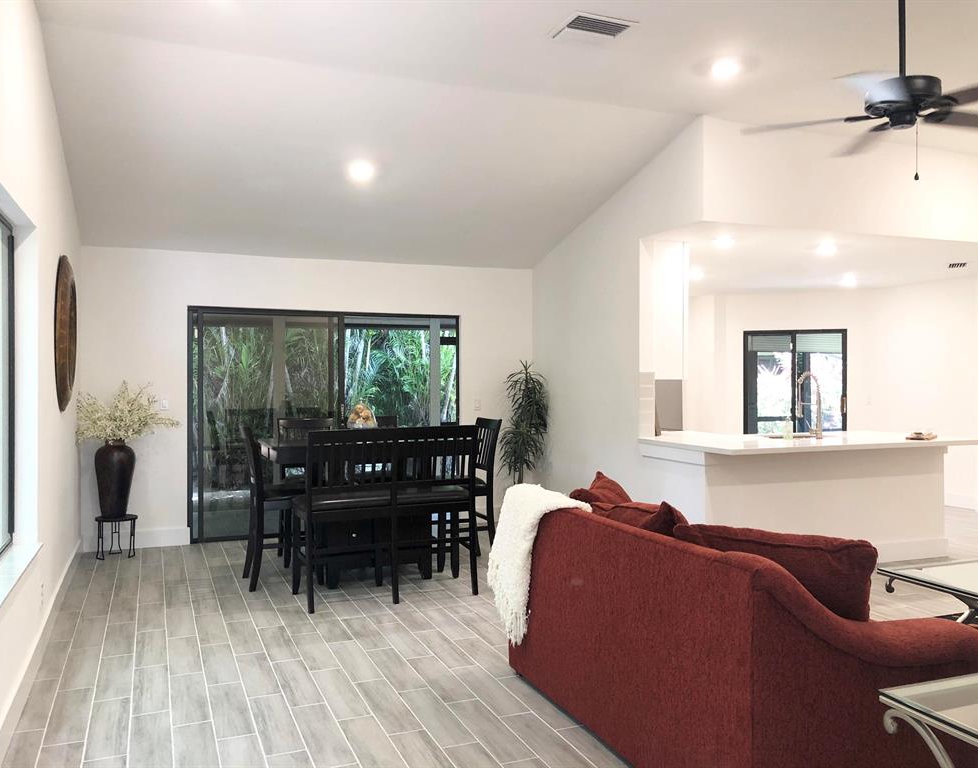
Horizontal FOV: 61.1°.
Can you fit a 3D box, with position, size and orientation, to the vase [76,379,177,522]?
[{"bbox_3d":[-2.827,0.510,6.497,0.720,1.070,0.580,0,1,-22],"label":"vase"}]

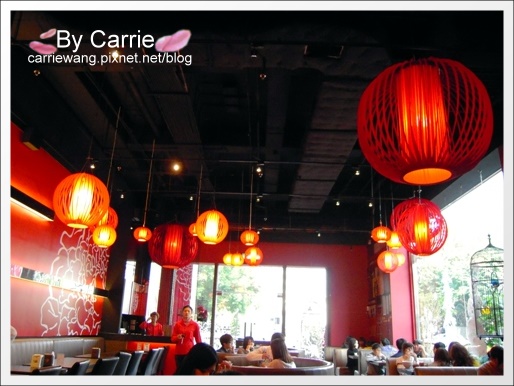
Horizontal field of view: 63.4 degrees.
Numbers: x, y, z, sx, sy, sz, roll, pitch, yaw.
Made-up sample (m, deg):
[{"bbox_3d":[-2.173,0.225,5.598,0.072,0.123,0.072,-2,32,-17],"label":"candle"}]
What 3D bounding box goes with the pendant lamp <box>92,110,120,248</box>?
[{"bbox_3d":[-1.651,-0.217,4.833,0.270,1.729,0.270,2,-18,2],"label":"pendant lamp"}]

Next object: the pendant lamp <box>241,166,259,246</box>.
[{"bbox_3d":[-0.087,0.191,6.310,0.280,1.245,0.280,2,-18,2],"label":"pendant lamp"}]

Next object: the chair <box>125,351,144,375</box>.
[{"bbox_3d":[-1.938,2.672,5.759,0.550,0.880,0.460,2,-18,1],"label":"chair"}]

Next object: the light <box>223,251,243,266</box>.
[{"bbox_3d":[-0.460,1.359,8.500,0.420,0.270,0.280,2,-18,2],"label":"light"}]

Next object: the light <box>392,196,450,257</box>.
[{"bbox_3d":[1.813,0.387,4.600,0.590,0.610,0.590,2,-18,2],"label":"light"}]

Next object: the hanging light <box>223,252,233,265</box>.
[{"bbox_3d":[-0.589,1.375,8.600,0.255,0.255,0.255,2,-18,2],"label":"hanging light"}]

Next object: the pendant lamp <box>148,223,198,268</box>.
[{"bbox_3d":[-1.305,0.828,6.500,0.790,0.700,0.790,2,-18,2],"label":"pendant lamp"}]

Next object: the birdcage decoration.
[{"bbox_3d":[2.785,1.083,4.897,0.490,1.200,0.490,2,-18,1],"label":"birdcage decoration"}]

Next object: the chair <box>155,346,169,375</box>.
[{"bbox_3d":[-1.931,3.147,7.182,0.550,0.880,0.460,2,-18,1],"label":"chair"}]

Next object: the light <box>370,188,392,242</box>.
[{"bbox_3d":[2.122,0.368,7.141,0.330,0.940,0.330,2,-18,1],"label":"light"}]

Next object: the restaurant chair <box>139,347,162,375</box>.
[{"bbox_3d":[-1.934,2.972,6.660,0.550,0.880,0.460,2,-18,1],"label":"restaurant chair"}]

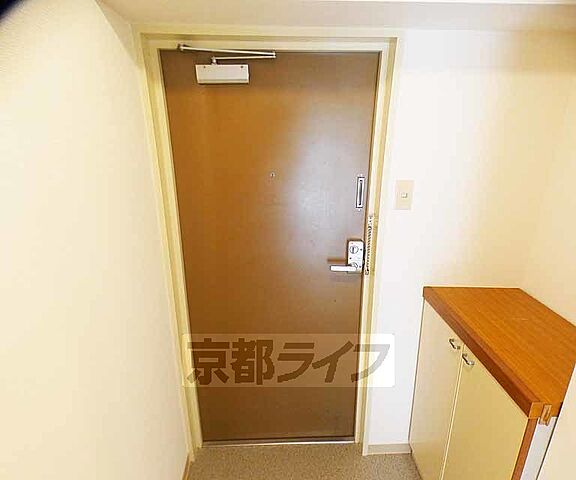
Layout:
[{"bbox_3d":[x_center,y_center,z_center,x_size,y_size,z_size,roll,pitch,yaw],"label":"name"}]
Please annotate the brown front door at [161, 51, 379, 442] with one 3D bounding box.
[{"bbox_3d":[-0.057,0.191,1.642,0.838,1.930,0.043,-1,18,-2],"label":"brown front door"}]

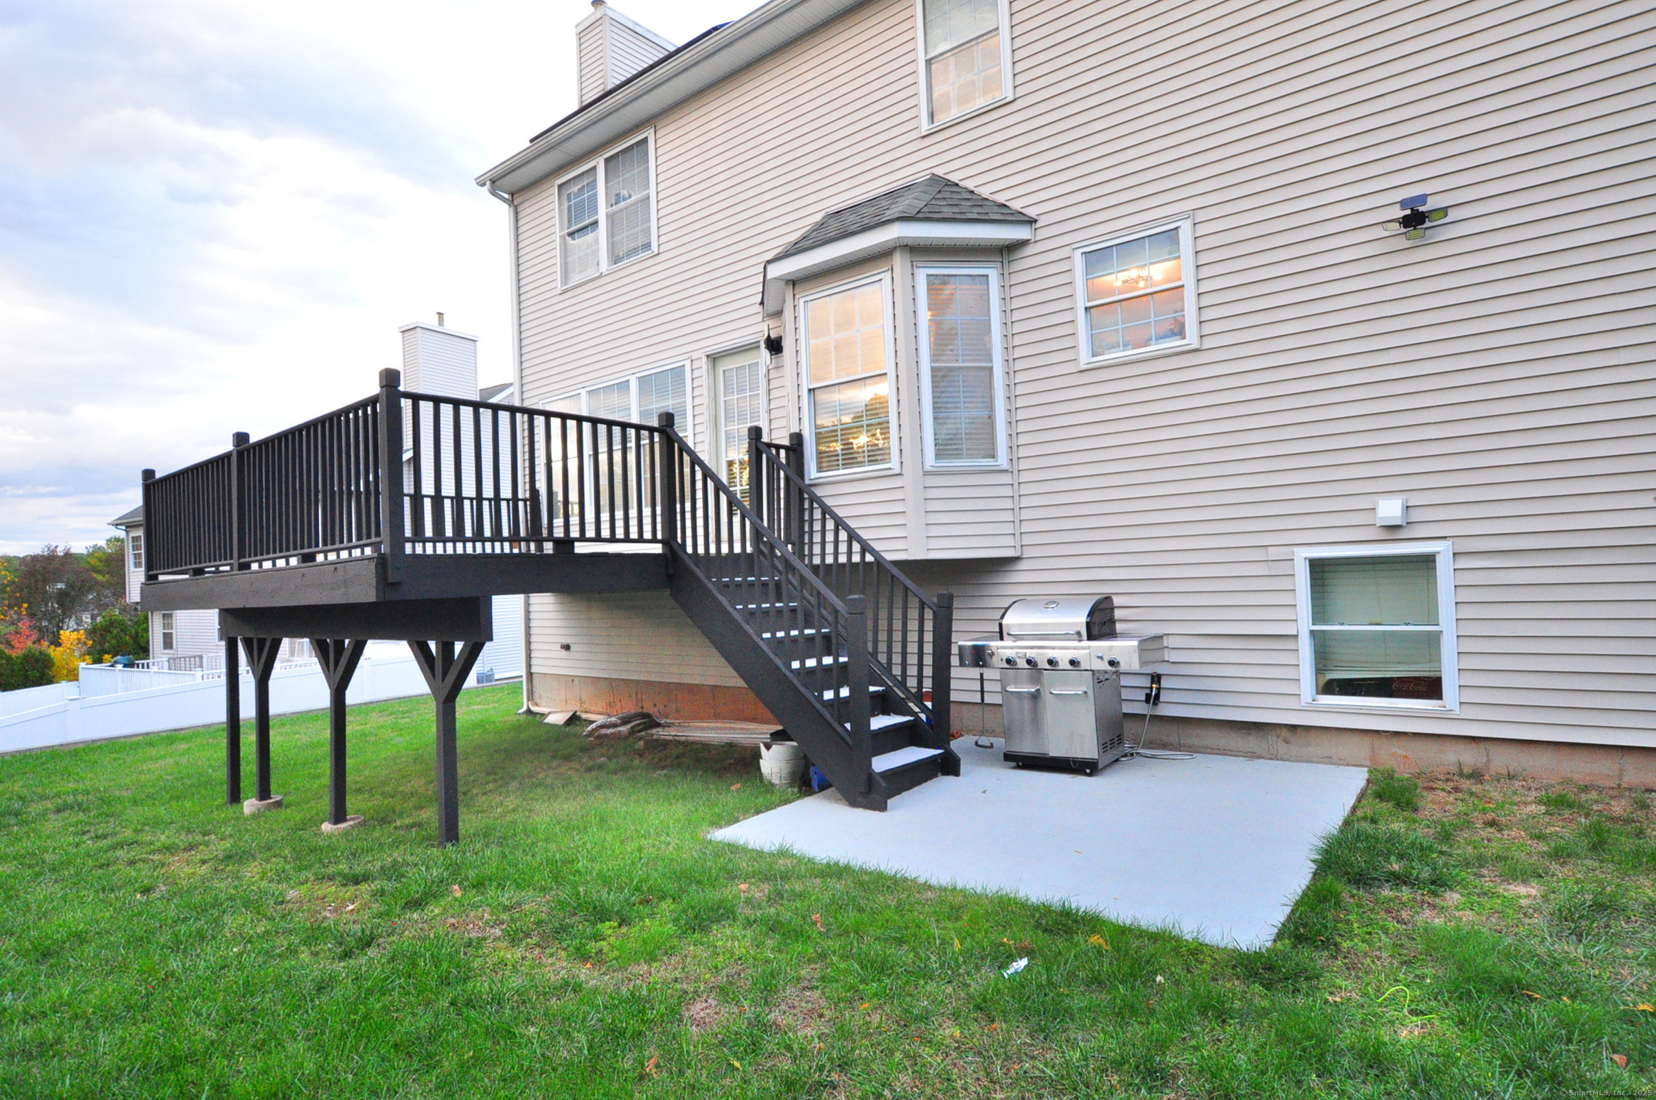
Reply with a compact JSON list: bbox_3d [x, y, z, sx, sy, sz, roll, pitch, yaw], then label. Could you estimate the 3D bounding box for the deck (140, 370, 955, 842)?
[{"bbox_3d":[-2.134,0.515,6.814,6.200,2.800,4.250,-4,-2,38],"label":"deck"}]

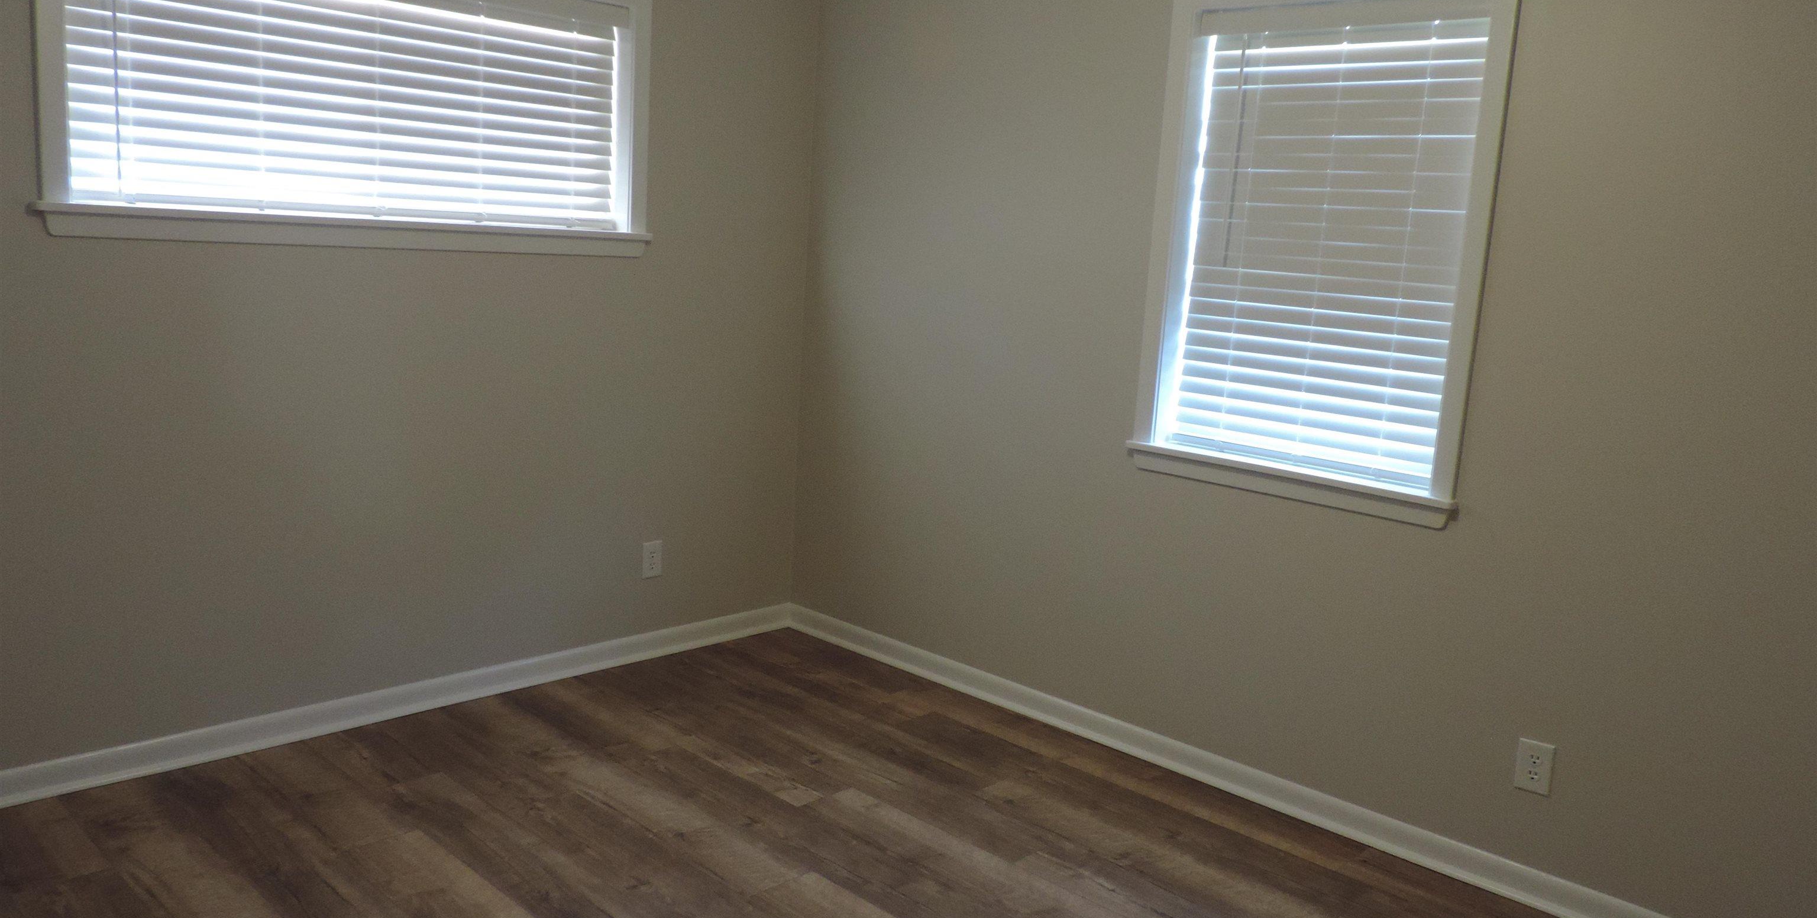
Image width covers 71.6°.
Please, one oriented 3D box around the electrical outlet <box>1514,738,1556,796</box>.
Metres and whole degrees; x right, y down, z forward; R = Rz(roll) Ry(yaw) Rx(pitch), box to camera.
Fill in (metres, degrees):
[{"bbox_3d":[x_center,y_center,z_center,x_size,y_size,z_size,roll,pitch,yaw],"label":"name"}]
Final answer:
[{"bbox_3d":[1.436,0.708,2.889,0.074,0.118,0.010,13,13,42],"label":"electrical outlet"}]

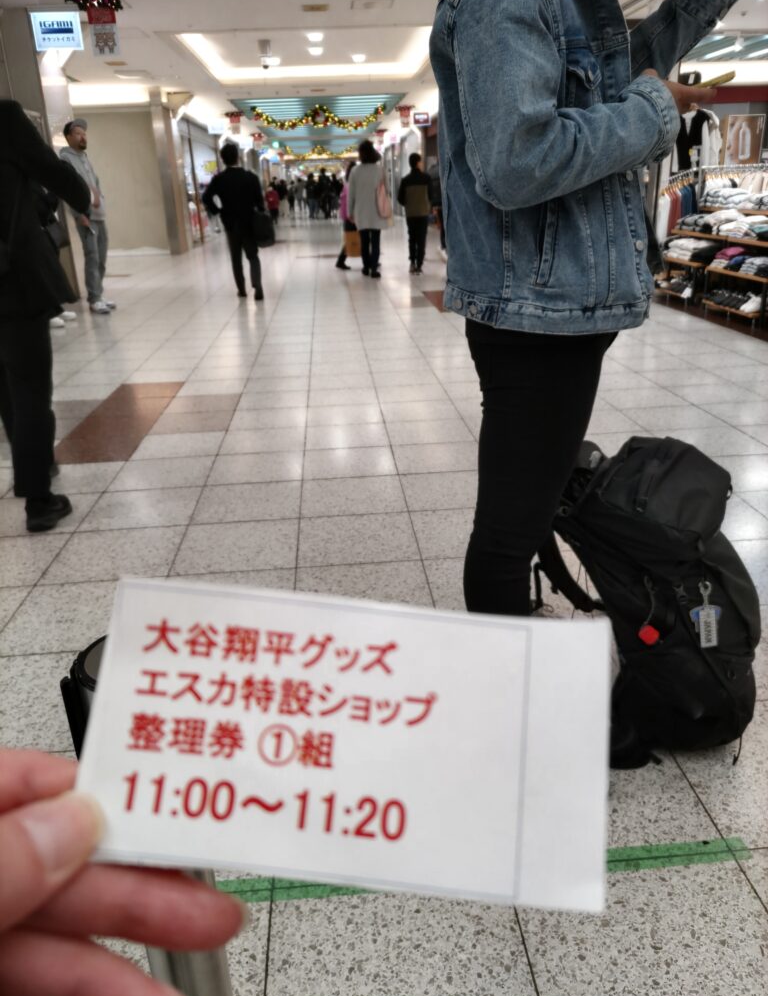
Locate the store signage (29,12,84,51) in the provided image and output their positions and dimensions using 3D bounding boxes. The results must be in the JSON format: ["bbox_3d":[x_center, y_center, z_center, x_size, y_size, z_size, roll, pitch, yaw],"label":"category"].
[{"bbox_3d":[-3.468,-4.955,8.169,0.500,0.360,0.120,-3,22,-3],"label":"store signage"}]

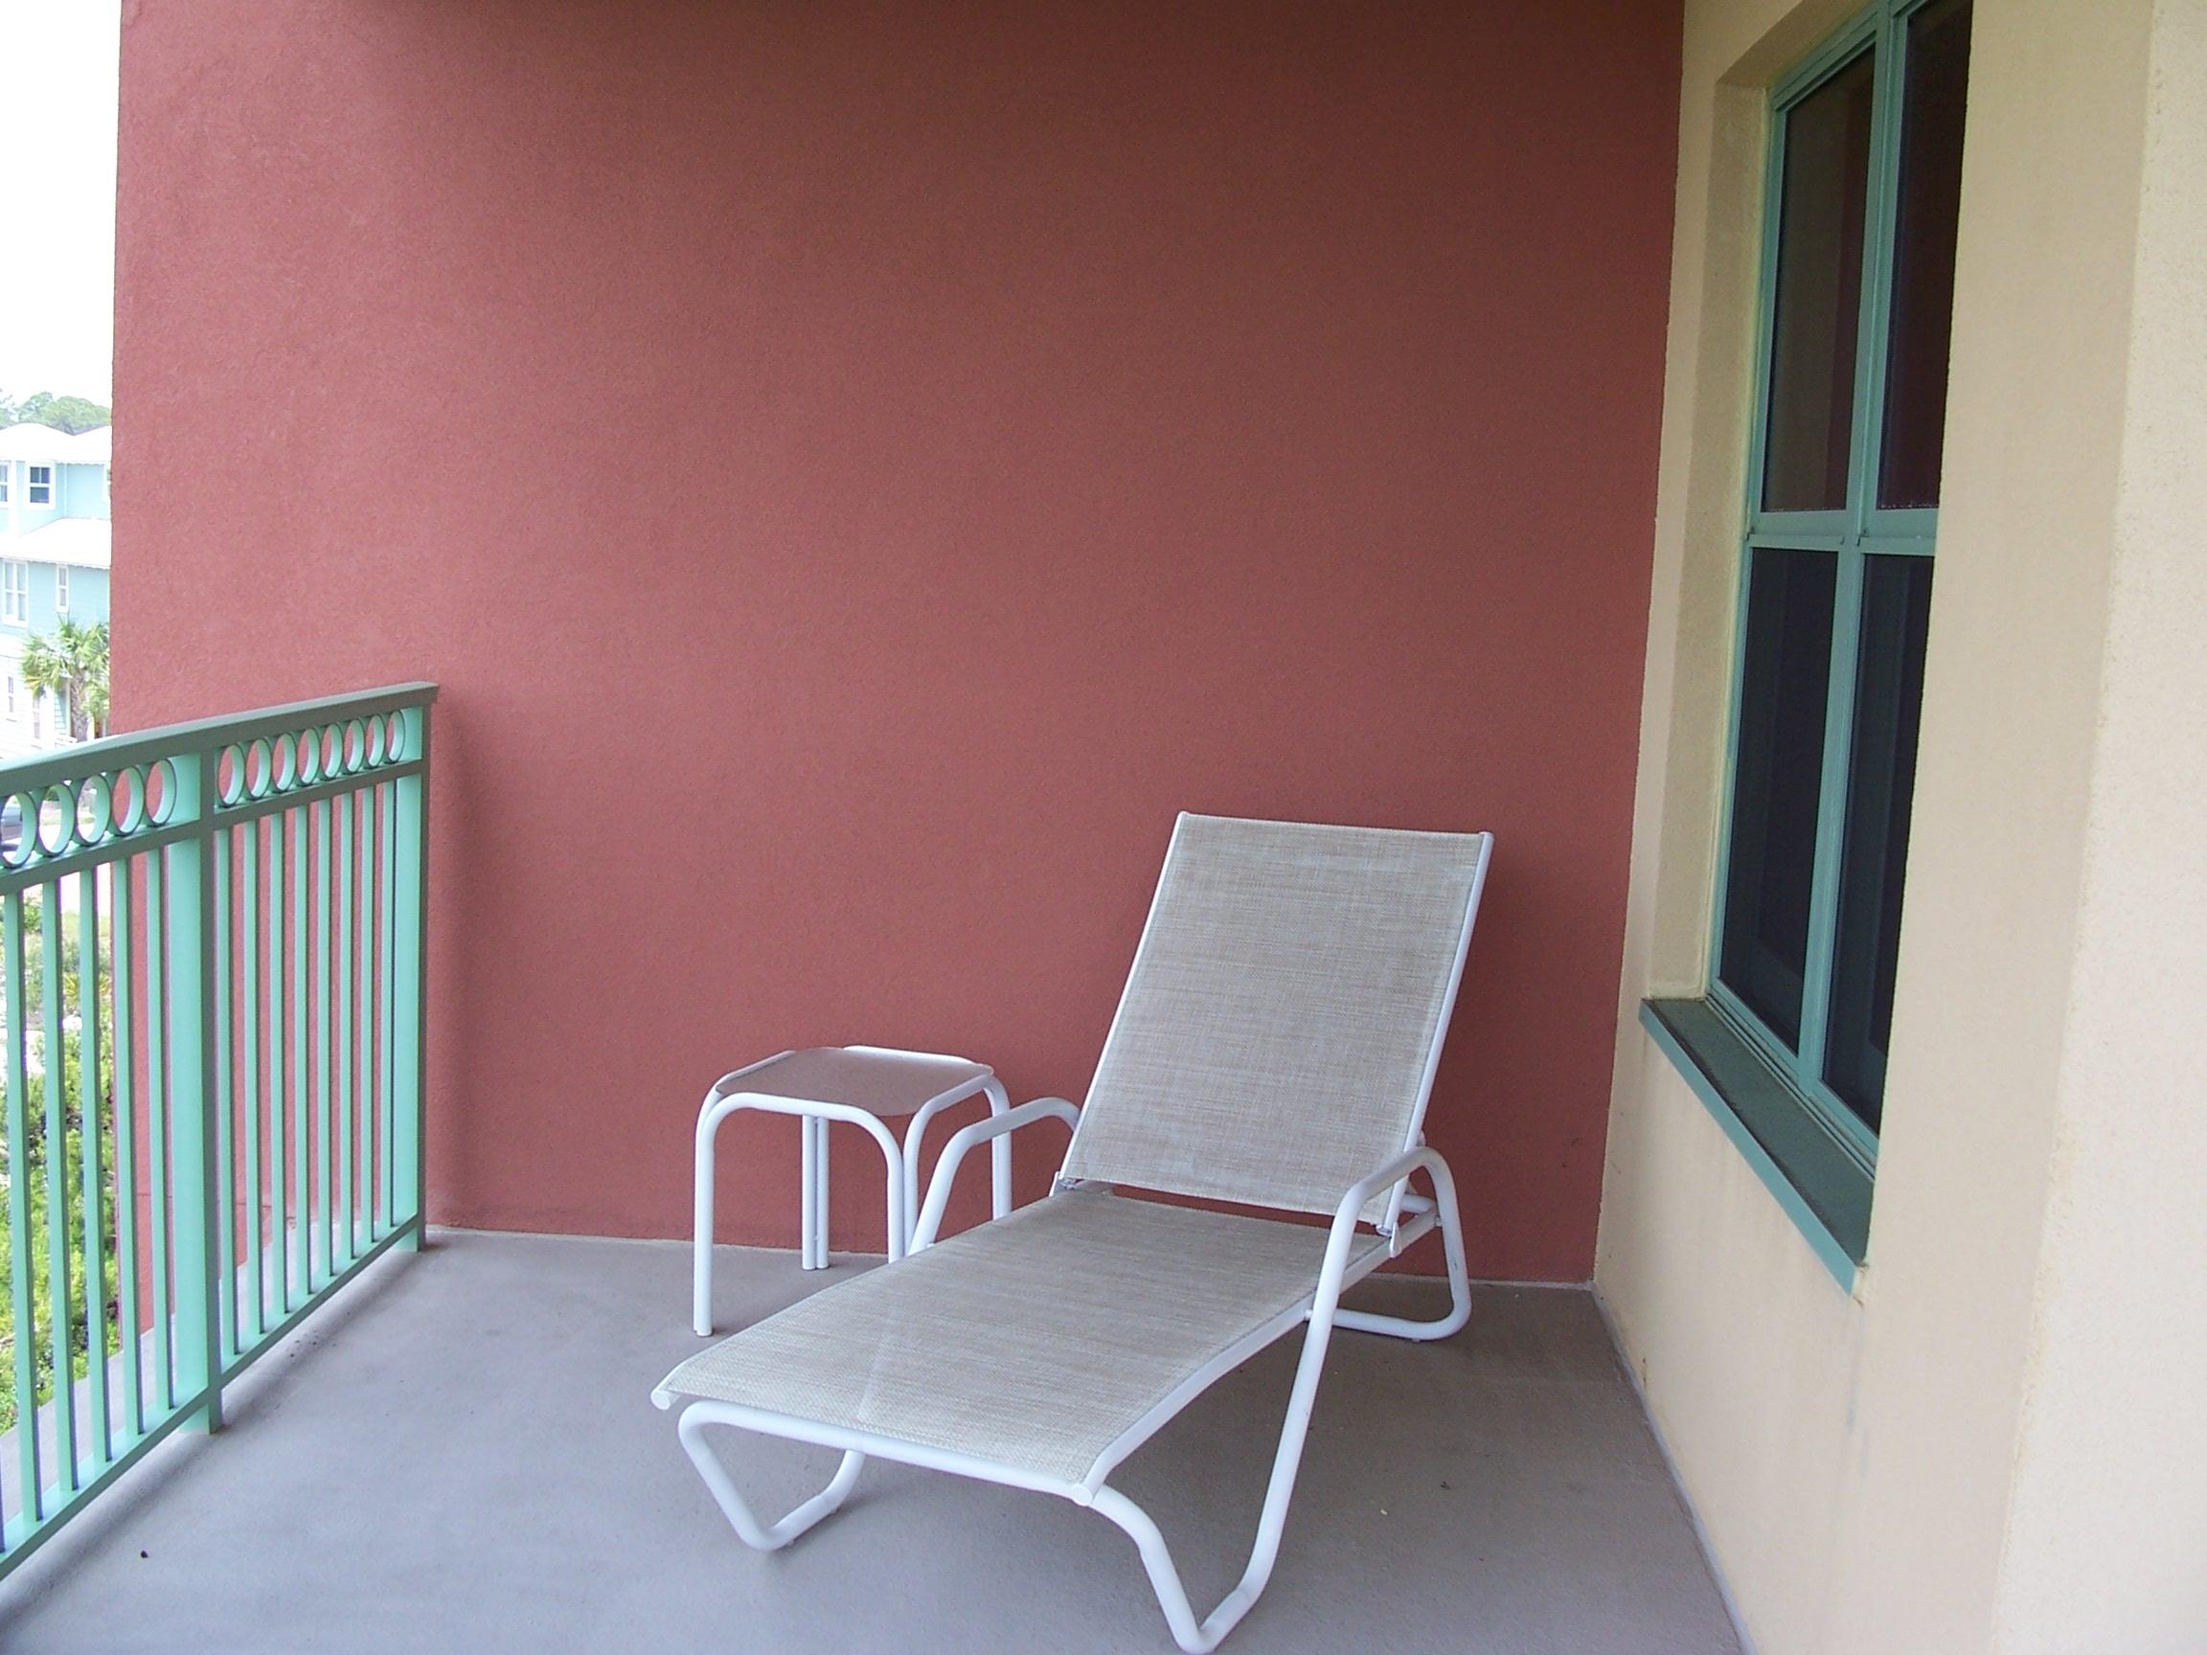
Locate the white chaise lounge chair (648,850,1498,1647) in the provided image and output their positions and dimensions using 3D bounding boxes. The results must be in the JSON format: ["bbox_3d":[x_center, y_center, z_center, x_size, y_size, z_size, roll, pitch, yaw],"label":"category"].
[{"bbox_3d":[0.061,0.524,3.387,0.671,0.912,1.727,6,8,23],"label":"white chaise lounge chair"}]

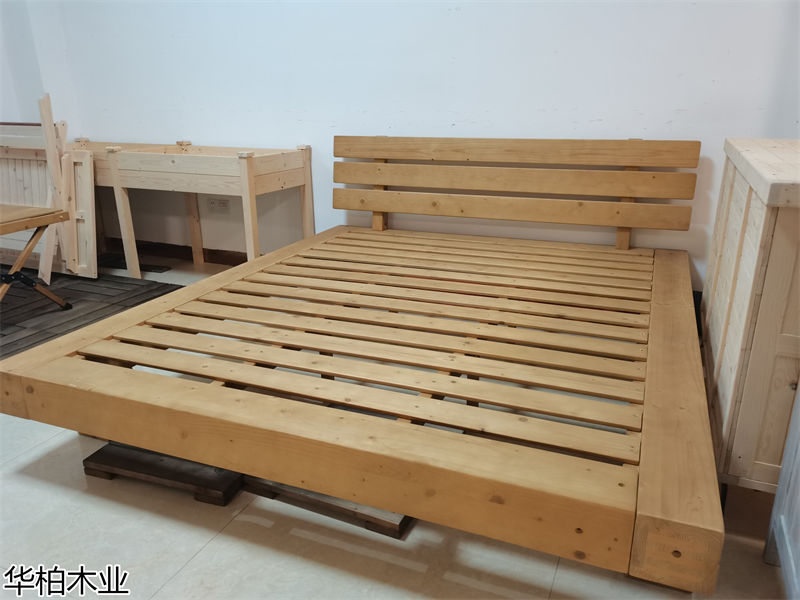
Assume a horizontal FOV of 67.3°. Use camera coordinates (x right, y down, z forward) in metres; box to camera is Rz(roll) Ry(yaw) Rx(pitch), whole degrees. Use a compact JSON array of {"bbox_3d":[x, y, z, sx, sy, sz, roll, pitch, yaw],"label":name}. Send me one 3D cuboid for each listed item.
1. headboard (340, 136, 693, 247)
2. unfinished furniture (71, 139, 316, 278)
[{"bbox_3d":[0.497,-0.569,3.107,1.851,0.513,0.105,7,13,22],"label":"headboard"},{"bbox_3d":[-1.430,-0.545,3.641,1.760,0.775,0.515,7,20,21],"label":"unfinished furniture"}]

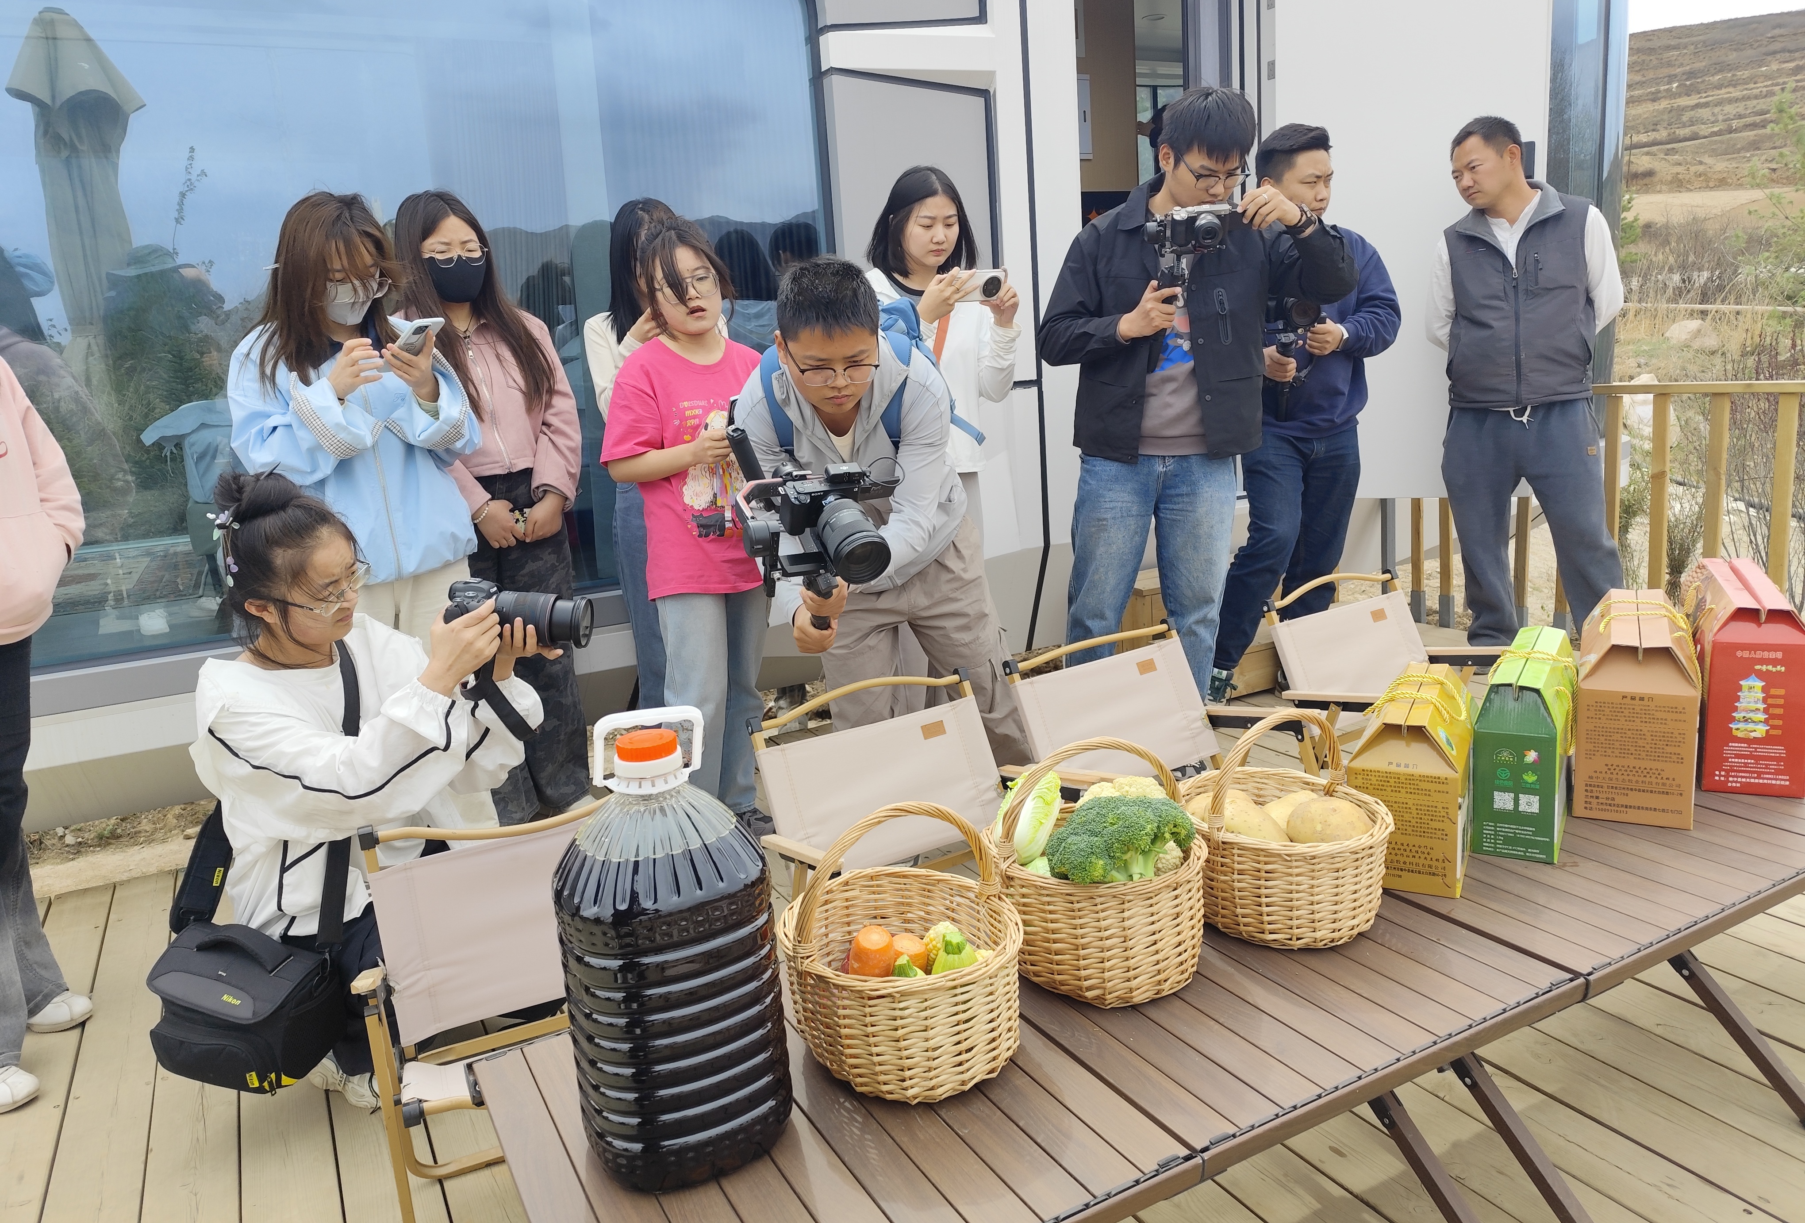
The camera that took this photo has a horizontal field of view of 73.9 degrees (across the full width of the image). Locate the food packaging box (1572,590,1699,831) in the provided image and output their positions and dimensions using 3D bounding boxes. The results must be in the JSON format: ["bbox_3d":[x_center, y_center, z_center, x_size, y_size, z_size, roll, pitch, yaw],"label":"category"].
[{"bbox_3d":[1.116,0.134,1.828,0.152,0.265,0.350,3,14,30],"label":"food packaging box"}]

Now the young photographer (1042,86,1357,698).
[{"bbox_3d":[0.695,-0.421,3.100,0.780,1.720,0.500,-4,12,3],"label":"young photographer"}]

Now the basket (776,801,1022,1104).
[{"bbox_3d":[0.001,0.321,1.231,0.250,0.265,0.260,-4,11,1],"label":"basket"}]

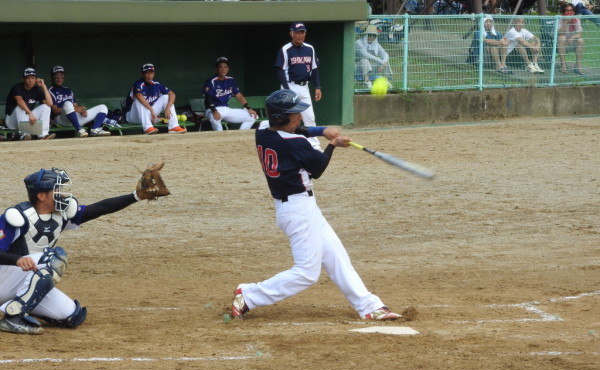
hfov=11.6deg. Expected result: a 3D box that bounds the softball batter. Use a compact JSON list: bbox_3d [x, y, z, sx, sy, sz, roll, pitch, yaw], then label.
[{"bbox_3d":[0.104,0.130,19.700,1.060,1.550,0.660,-2,4,-25],"label":"softball batter"}]

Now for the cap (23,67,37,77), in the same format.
[{"bbox_3d":[-3.711,-1.550,40.500,0.180,0.140,0.250,-1,4,-15],"label":"cap"}]

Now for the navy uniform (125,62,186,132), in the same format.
[{"bbox_3d":[-2.033,-1.218,41.600,0.660,1.030,0.780,-2,4,-24],"label":"navy uniform"}]

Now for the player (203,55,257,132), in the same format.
[{"bbox_3d":[-1.000,-1.229,42.100,0.680,1.220,0.800,-1,4,-18],"label":"player"}]

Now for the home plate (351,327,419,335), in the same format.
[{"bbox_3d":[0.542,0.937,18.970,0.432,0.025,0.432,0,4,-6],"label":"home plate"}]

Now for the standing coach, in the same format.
[{"bbox_3d":[-0.016,-1.231,37.600,0.580,1.680,0.380,-1,4,-13],"label":"standing coach"}]

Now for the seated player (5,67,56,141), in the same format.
[{"bbox_3d":[-3.723,-1.126,40.700,0.600,1.030,0.750,-1,4,-18],"label":"seated player"}]

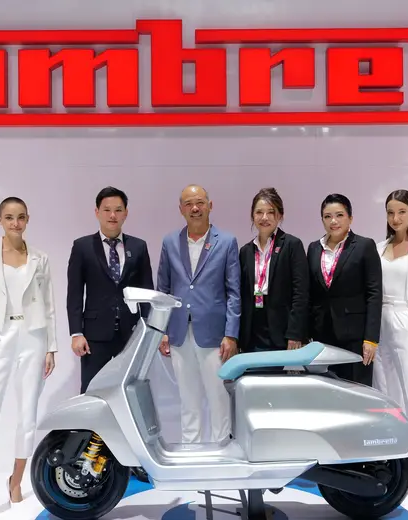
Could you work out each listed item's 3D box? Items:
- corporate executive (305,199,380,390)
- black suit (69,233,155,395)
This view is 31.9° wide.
[{"bbox_3d":[0.792,0.474,4.000,0.440,1.704,0.310,0,0,19],"label":"corporate executive"},{"bbox_3d":[-0.543,0.563,4.200,0.520,1.454,0.290,0,0,-6],"label":"black suit"}]

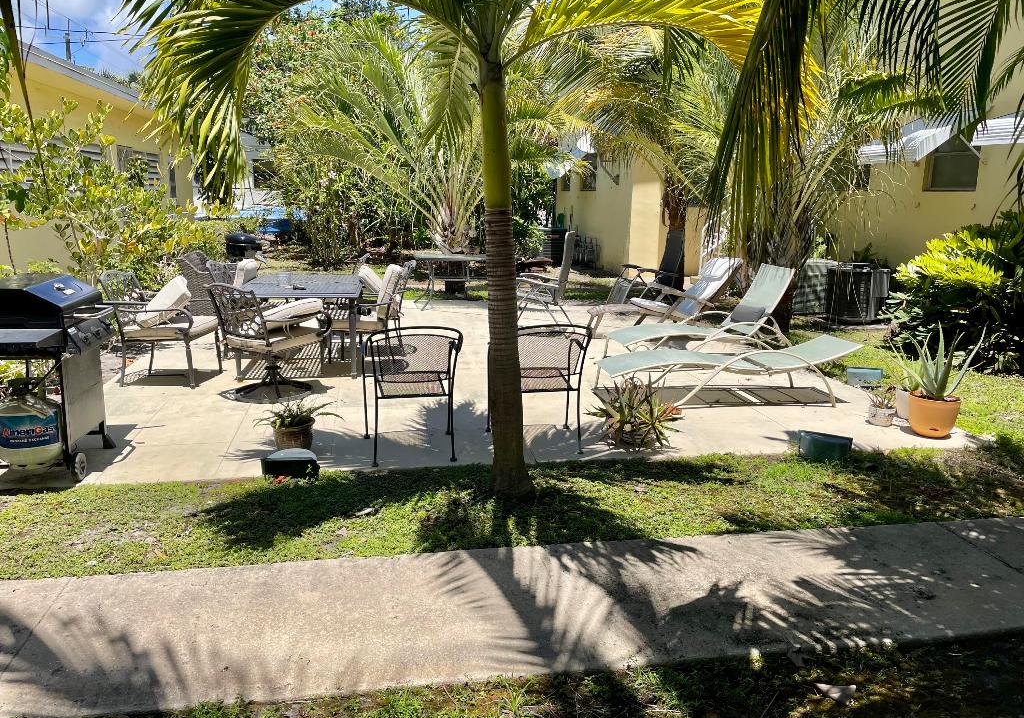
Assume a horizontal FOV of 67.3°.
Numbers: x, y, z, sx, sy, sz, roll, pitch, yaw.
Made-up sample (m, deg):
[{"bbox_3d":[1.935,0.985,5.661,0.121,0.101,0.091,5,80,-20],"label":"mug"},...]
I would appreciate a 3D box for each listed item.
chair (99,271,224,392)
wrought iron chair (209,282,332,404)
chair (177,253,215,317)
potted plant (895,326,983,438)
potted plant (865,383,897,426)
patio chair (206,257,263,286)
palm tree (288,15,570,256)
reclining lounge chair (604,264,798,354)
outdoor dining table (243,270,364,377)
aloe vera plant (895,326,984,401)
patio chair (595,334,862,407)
[{"bbox_3d":[-2.997,-0.271,6.525,0.740,0.920,0.620,0,13,-2],"label":"chair"},{"bbox_3d":[-1.898,-0.168,6.003,0.620,0.880,0.740,7,13,25],"label":"wrought iron chair"},{"bbox_3d":[-3.340,-0.814,8.997,0.760,0.900,0.720,0,13,-3],"label":"chair"},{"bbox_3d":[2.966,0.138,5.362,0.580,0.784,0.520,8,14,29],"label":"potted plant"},{"bbox_3d":[2.718,0.327,5.635,0.225,0.288,0.215,7,13,26],"label":"potted plant"},{"bbox_3d":[-2.712,-0.610,8.068,0.740,0.920,0.620,0,13,-5],"label":"patio chair"},{"bbox_3d":[-1.210,-3.076,11.920,4.100,4.100,3.700,-1,13,-10],"label":"palm tree"},{"bbox_3d":[1.866,-0.443,7.518,1.840,0.950,0.640,0,13,-5],"label":"reclining lounge chair"},{"bbox_3d":[-2.045,-0.368,7.505,1.050,0.710,1.820,-1,13,-10],"label":"outdoor dining table"},{"bbox_3d":[2.949,0.037,5.337,0.580,0.576,0.520,8,14,29],"label":"aloe vera plant"},{"bbox_3d":[1.739,0.067,6.300,2.020,0.480,0.620,0,13,-5],"label":"patio chair"}]

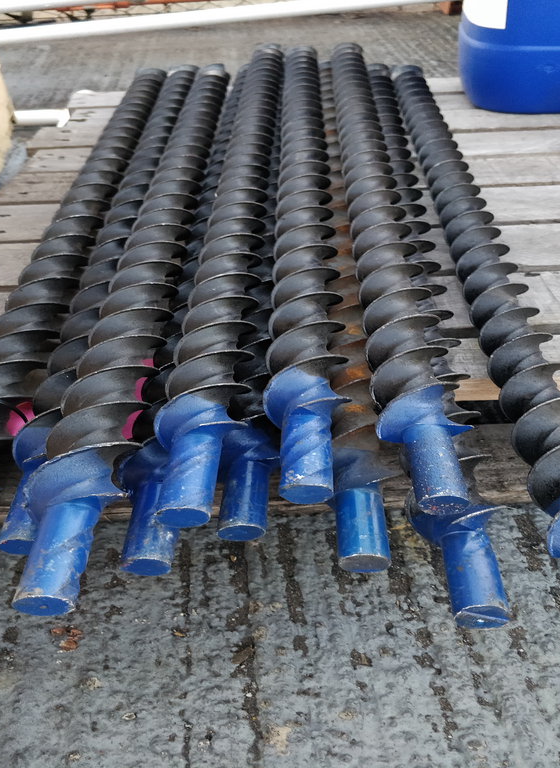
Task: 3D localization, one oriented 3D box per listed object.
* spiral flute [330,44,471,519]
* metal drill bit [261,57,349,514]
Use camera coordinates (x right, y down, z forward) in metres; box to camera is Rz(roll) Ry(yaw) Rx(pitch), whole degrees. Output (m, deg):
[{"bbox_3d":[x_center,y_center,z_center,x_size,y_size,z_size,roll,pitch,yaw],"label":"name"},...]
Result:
[{"bbox_3d":[0.117,-0.249,0.879,0.068,0.068,1.030,-1,40,1],"label":"spiral flute"},{"bbox_3d":[0.030,-0.253,0.900,0.068,0.068,1.030,-1,40,2],"label":"metal drill bit"}]

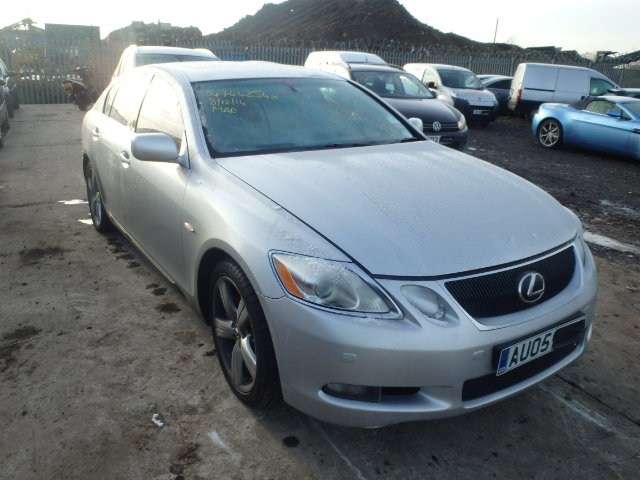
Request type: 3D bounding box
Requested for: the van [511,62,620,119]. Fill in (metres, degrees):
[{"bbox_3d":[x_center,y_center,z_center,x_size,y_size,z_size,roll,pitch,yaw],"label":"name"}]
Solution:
[{"bbox_3d":[8.778,-4.855,17.299,4.440,1.840,1.810,5,18,12],"label":"van"}]

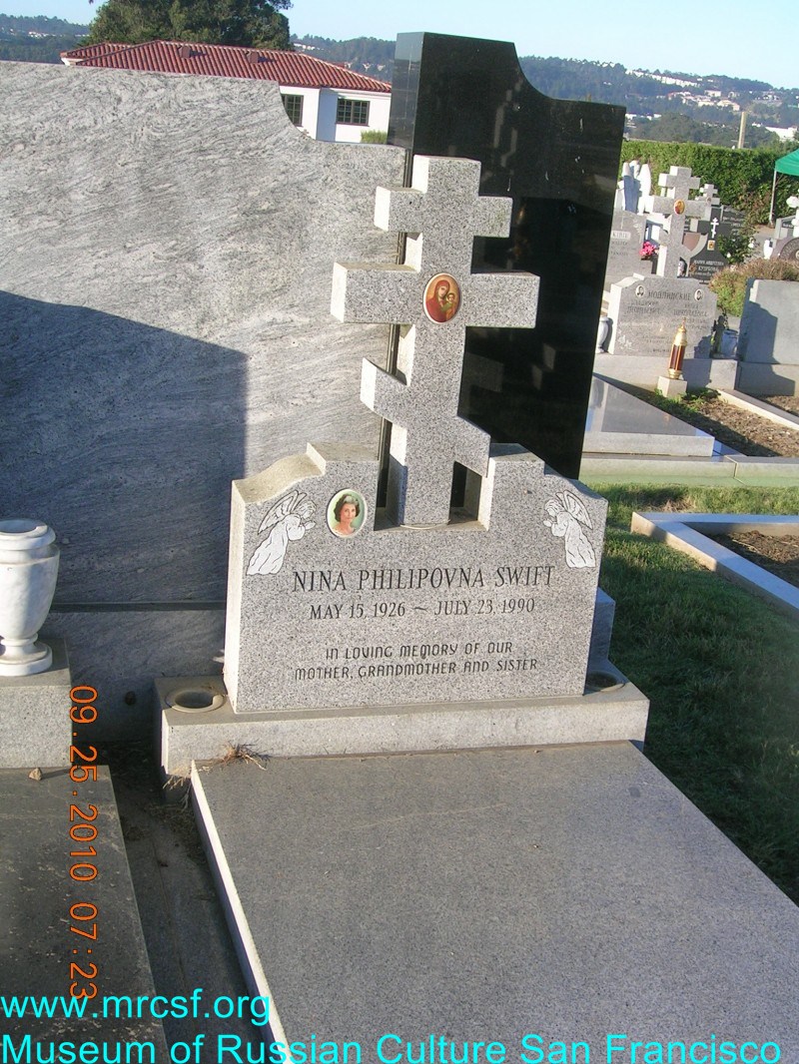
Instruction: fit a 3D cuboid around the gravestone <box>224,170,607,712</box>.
[{"bbox_3d":[0.063,-0.212,3.077,0.853,1.231,0.175,-1,17,-17],"label":"gravestone"}]

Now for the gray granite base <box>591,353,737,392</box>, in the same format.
[{"bbox_3d":[1.604,-1.050,8.641,1.050,0.200,0.280,0,17,-13],"label":"gray granite base"}]

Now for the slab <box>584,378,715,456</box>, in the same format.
[{"bbox_3d":[0.890,-0.692,7.416,0.950,0.105,1.820,0,17,-13],"label":"slab"}]

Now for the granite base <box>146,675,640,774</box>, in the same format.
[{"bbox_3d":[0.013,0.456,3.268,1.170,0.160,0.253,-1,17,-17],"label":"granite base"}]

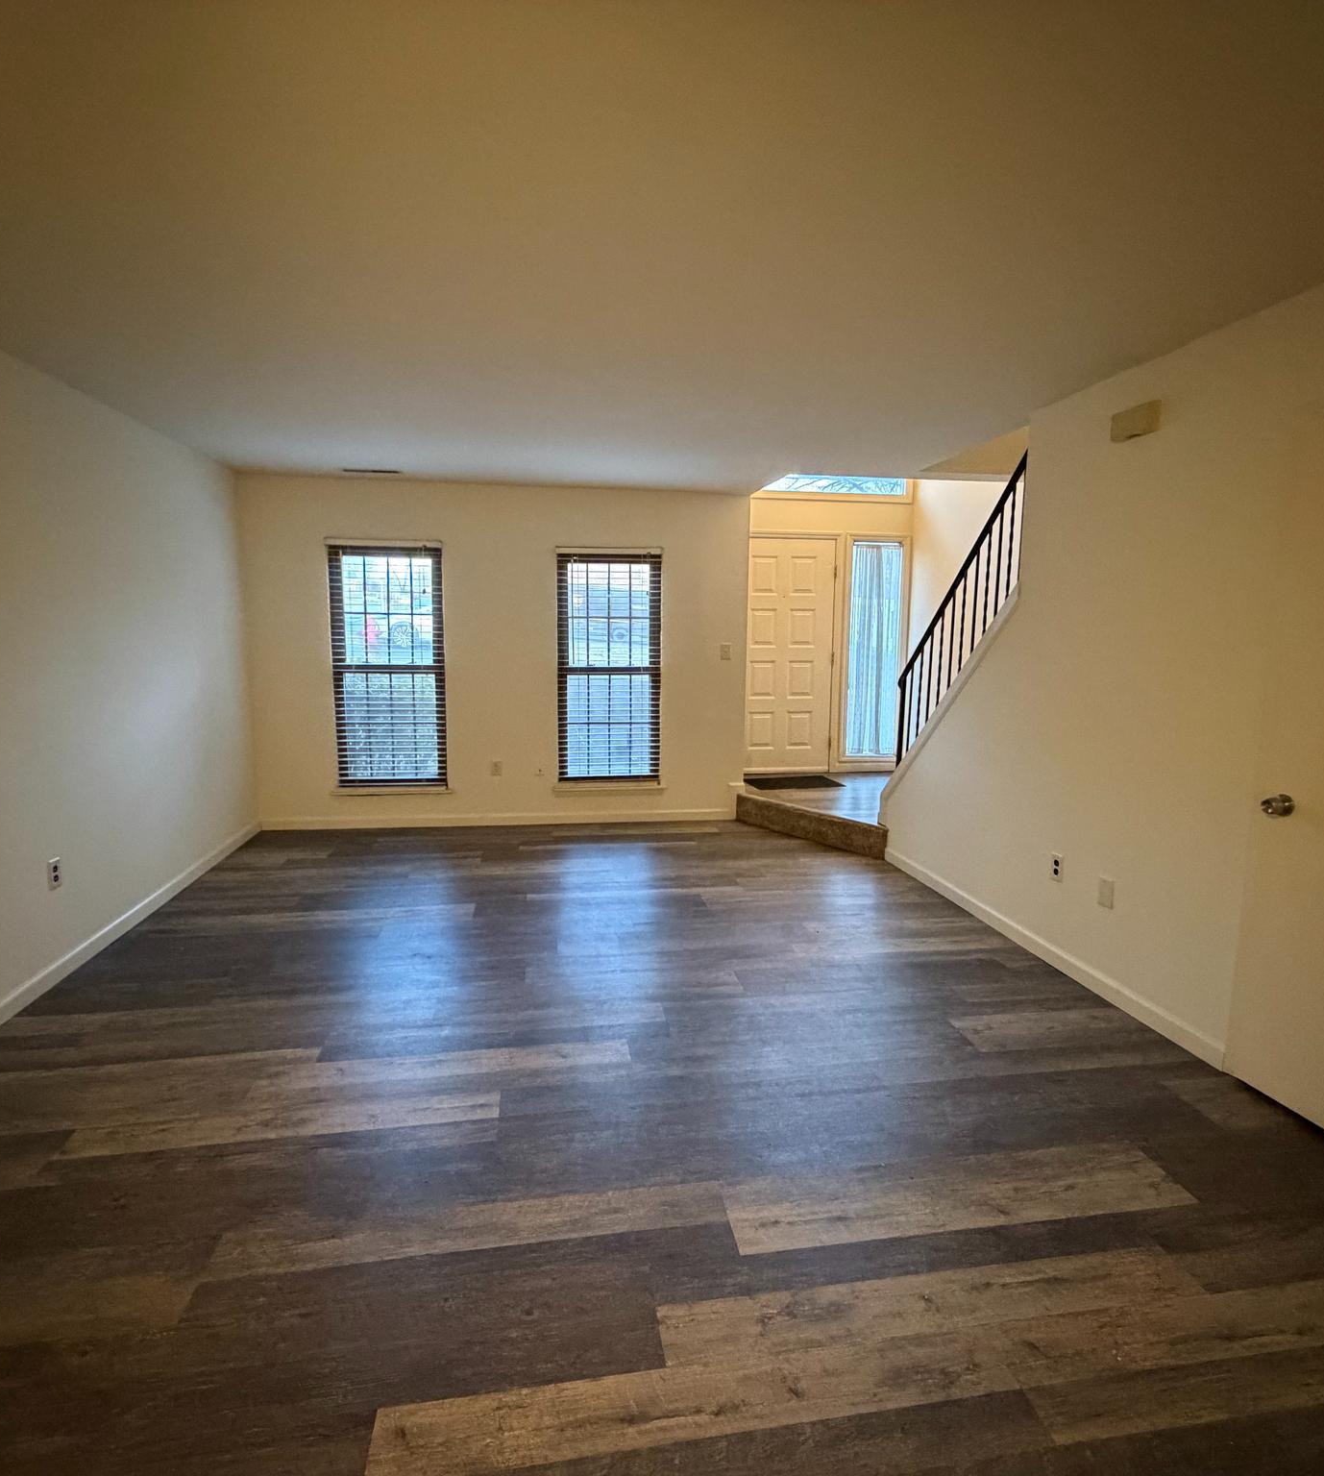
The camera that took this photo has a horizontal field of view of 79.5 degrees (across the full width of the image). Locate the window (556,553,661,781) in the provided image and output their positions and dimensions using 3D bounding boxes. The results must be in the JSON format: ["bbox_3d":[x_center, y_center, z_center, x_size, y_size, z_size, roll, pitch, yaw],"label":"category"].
[{"bbox_3d":[-0.378,-0.501,5.850,0.765,1.700,0.075,-1,8,-9],"label":"window"}]

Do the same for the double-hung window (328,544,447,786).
[{"bbox_3d":[-1.919,-0.495,5.612,0.757,1.705,0.090,-1,8,-9],"label":"double-hung window"}]

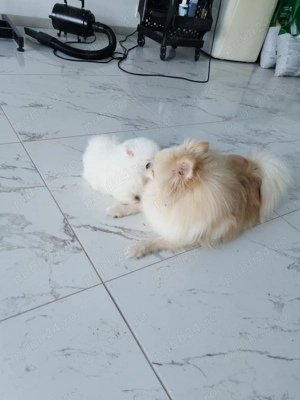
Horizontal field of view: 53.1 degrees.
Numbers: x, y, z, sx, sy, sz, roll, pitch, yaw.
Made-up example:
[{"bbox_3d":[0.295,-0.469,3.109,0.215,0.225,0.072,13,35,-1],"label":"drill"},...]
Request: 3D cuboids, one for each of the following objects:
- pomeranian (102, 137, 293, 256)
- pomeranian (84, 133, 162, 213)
[{"bbox_3d":[0.142,-0.031,0.755,0.468,0.228,0.216,-10,43,-28],"label":"pomeranian"},{"bbox_3d":[-0.072,-0.086,0.811,0.207,0.162,0.138,21,38,9],"label":"pomeranian"}]

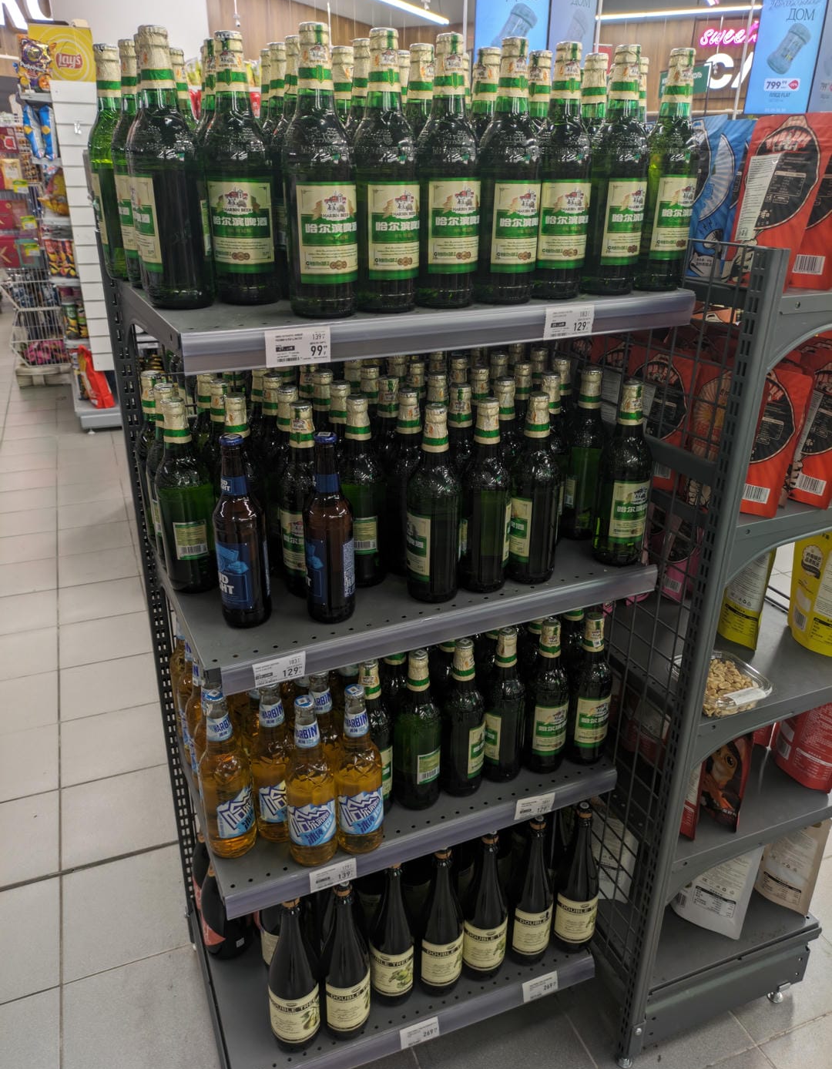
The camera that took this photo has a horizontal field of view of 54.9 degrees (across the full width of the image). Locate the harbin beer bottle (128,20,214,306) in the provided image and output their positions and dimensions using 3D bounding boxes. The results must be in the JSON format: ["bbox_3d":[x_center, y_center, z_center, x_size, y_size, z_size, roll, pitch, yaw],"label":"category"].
[{"bbox_3d":[-0.265,-0.383,0.854,0.068,0.271,0.068,-23,33,-40],"label":"harbin beer bottle"}]

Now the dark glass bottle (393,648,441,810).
[{"bbox_3d":[0.004,0.299,1.228,0.068,0.271,0.068,0,25,0],"label":"dark glass bottle"}]

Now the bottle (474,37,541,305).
[{"bbox_3d":[0.107,-0.407,0.912,0.068,0.271,0.068,0,25,0],"label":"bottle"}]

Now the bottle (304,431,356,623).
[{"bbox_3d":[-0.110,-0.009,1.026,0.065,0.248,0.065,-6,26,-15],"label":"bottle"}]

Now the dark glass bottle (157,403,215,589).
[{"bbox_3d":[-0.318,-0.051,1.099,0.068,0.271,0.068,-15,28,-29],"label":"dark glass bottle"}]

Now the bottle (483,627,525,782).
[{"bbox_3d":[0.143,0.273,1.284,0.068,0.271,0.068,0,25,0],"label":"bottle"}]

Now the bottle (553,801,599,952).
[{"bbox_3d":[0.308,0.636,1.501,0.081,0.316,0.081,1,23,0],"label":"bottle"}]

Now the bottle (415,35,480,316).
[{"bbox_3d":[0.035,-0.394,0.884,0.072,0.272,0.072,-3,25,-9],"label":"bottle"}]

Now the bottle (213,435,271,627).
[{"bbox_3d":[-0.223,-0.005,1.018,0.065,0.248,0.065,-18,30,-35],"label":"bottle"}]

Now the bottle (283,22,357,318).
[{"bbox_3d":[-0.101,-0.368,0.828,0.073,0.272,0.073,-10,27,-22],"label":"bottle"}]

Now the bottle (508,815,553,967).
[{"bbox_3d":[0.216,0.647,1.472,0.081,0.316,0.081,1,23,0],"label":"bottle"}]

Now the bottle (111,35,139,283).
[{"bbox_3d":[-0.322,-0.432,0.953,0.068,0.271,0.068,19,31,36],"label":"bottle"}]

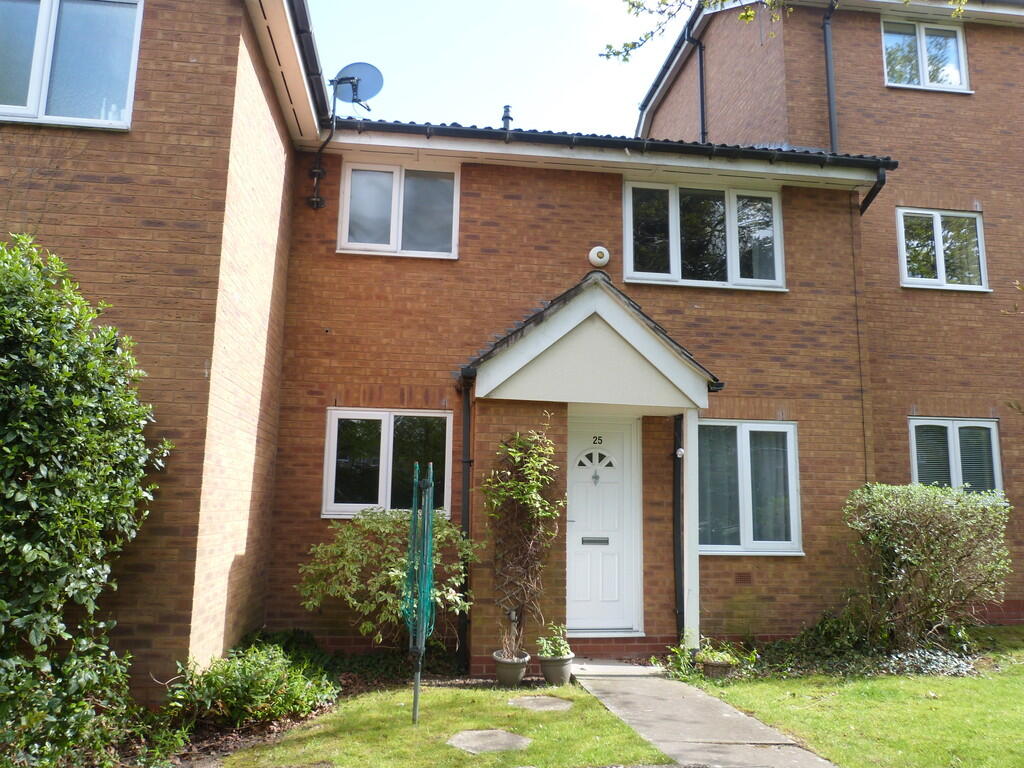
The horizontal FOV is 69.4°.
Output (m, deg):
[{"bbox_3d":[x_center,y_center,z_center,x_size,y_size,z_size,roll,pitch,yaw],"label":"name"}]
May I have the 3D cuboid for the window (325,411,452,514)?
[{"bbox_3d":[-1.167,0.750,7.009,1.195,1.035,0.110,2,-9,-7],"label":"window"}]

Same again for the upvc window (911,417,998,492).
[{"bbox_3d":[5.449,0.944,9.034,1.206,1.037,0.120,2,-9,-7],"label":"upvc window"}]

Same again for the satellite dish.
[{"bbox_3d":[-1.492,-2.874,7.156,0.490,0.420,0.270,-1,-9,9],"label":"satellite dish"}]

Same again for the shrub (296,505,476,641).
[{"bbox_3d":[-1.070,1.729,6.384,1.510,1.290,0.940,2,-9,-7],"label":"shrub"}]

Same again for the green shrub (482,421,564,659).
[{"bbox_3d":[0.090,1.319,6.006,0.681,2.146,0.360,2,-9,-7],"label":"green shrub"}]

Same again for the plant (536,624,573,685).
[{"bbox_3d":[0.348,2.142,5.875,0.311,0.476,0.310,2,-9,-7],"label":"plant"}]

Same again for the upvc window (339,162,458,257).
[{"bbox_3d":[-1.114,-1.773,7.409,1.176,0.989,0.120,2,-9,-7],"label":"upvc window"}]

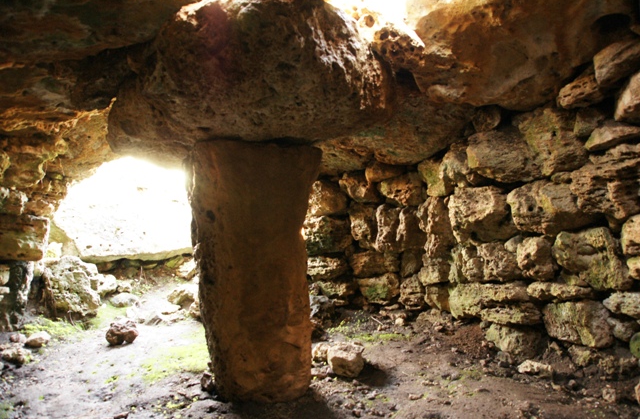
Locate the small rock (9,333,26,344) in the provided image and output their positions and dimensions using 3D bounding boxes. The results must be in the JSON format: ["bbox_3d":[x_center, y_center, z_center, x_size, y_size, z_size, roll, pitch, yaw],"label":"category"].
[{"bbox_3d":[-2.871,1.224,4.050,0.150,0.095,0.120,1,-1,-30],"label":"small rock"}]

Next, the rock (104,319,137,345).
[{"bbox_3d":[-1.861,1.153,4.000,0.290,0.220,0.230,0,-1,-12],"label":"rock"}]

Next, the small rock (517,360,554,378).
[{"bbox_3d":[1.616,1.200,3.200,0.260,0.110,0.150,-1,-1,24],"label":"small rock"}]

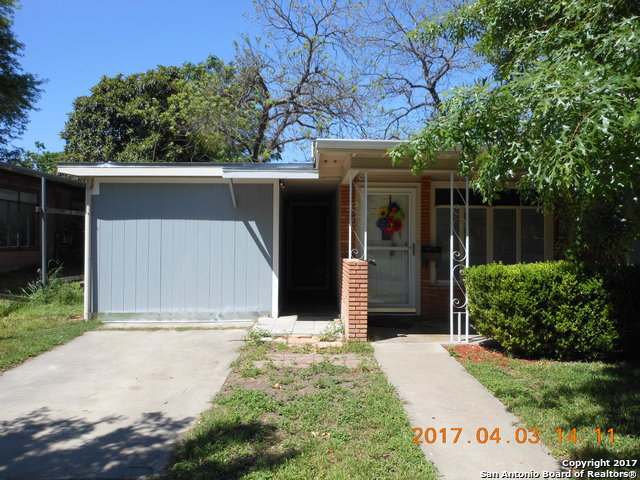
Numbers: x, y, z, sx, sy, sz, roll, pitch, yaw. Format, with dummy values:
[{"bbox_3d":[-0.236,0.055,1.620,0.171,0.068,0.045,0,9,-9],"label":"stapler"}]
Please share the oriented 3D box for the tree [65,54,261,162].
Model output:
[{"bbox_3d":[-5.900,-3.000,19.000,7.100,7.000,6.300,0,3,0],"label":"tree"}]

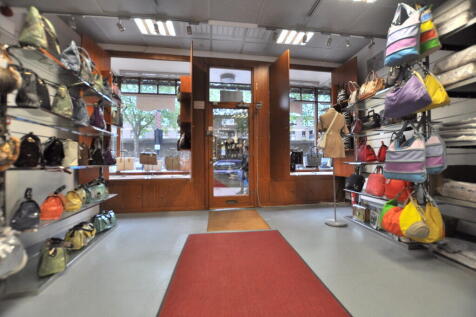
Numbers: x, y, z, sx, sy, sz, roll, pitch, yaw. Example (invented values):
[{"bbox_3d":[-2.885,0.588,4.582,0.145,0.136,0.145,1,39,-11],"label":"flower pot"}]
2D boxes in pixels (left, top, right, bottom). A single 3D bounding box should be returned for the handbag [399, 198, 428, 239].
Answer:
[{"bbox_3d":[1.744,0.582,1.976,0.140,0.400,0.280,1,-1,-41],"label":"handbag"}]

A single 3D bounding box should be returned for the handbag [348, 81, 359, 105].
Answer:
[{"bbox_3d":[1.835,-1.044,3.159,0.120,0.330,0.200,0,-1,-18],"label":"handbag"}]

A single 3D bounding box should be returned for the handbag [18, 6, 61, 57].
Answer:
[{"bbox_3d":[-1.435,-0.910,1.448,0.260,0.300,0.170,0,-1,-30],"label":"handbag"}]

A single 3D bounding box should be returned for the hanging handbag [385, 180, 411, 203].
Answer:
[{"bbox_3d":[1.772,0.348,2.210,0.140,0.270,0.260,1,-1,-30],"label":"hanging handbag"}]

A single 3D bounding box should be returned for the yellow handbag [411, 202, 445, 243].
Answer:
[{"bbox_3d":[1.961,0.648,2.058,0.140,0.380,0.290,1,-1,-41],"label":"yellow handbag"}]

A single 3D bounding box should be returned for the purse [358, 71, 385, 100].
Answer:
[{"bbox_3d":[1.761,-0.957,2.632,0.140,0.280,0.320,0,-1,-3],"label":"purse"}]

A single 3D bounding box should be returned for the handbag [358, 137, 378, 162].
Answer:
[{"bbox_3d":[1.808,-0.117,2.753,0.130,0.320,0.230,0,-1,-27],"label":"handbag"}]

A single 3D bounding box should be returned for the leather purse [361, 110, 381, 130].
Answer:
[{"bbox_3d":[1.783,-0.506,2.677,0.130,0.230,0.240,0,-1,-18],"label":"leather purse"}]

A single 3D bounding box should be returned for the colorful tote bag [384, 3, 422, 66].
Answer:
[{"bbox_3d":[1.634,-1.212,1.977,0.130,0.520,0.340,1,-1,-41],"label":"colorful tote bag"}]

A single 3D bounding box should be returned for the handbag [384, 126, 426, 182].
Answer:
[{"bbox_3d":[1.646,-0.016,1.957,0.360,0.500,0.130,-1,-1,45],"label":"handbag"}]

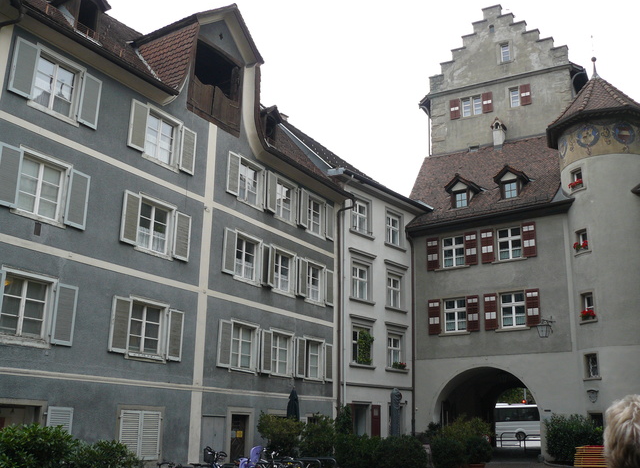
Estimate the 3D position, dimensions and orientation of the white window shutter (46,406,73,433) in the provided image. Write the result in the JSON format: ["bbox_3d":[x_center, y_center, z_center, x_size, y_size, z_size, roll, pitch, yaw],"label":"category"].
[{"bbox_3d":[-6.233,4.805,15.865,0.060,1.280,0.700,-9,-19,31],"label":"white window shutter"}]

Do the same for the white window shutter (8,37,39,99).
[{"bbox_3d":[-7.309,-4.087,16.475,0.060,1.468,0.619,-9,-19,31],"label":"white window shutter"}]

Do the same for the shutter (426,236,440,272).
[{"bbox_3d":[5.265,0.948,30.955,0.582,1.555,0.050,-10,-20,32],"label":"shutter"}]

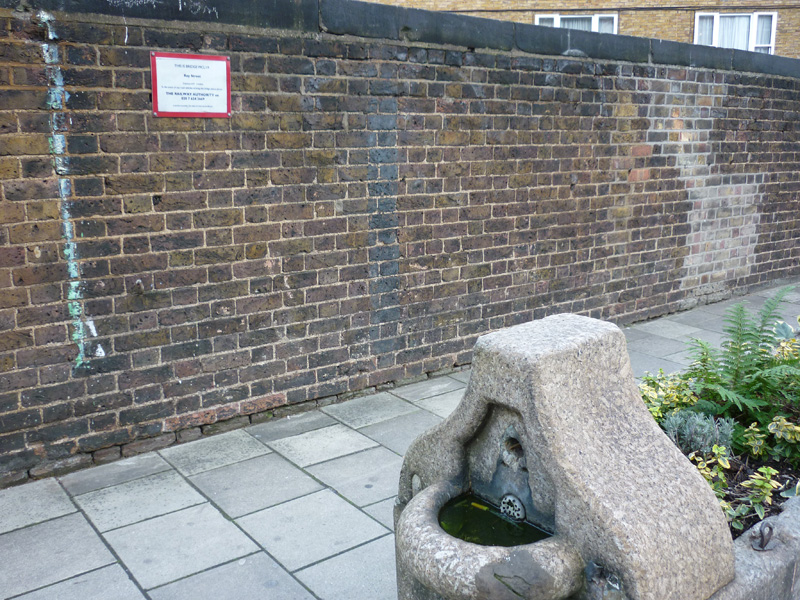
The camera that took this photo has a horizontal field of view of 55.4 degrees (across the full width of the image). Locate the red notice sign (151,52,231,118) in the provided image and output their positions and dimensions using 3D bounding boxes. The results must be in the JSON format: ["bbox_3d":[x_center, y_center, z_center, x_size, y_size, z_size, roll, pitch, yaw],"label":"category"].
[{"bbox_3d":[-0.821,-0.851,3.039,0.327,0.244,0.010,-9,16,-36],"label":"red notice sign"}]

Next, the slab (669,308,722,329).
[{"bbox_3d":[2.098,0.150,5.407,0.421,0.050,0.189,-11,18,-37],"label":"slab"}]

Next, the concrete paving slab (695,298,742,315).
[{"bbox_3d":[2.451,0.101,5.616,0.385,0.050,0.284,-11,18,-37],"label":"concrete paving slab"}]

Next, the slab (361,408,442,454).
[{"bbox_3d":[0.086,0.629,3.467,0.397,0.050,0.397,-11,18,-37],"label":"slab"}]

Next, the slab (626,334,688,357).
[{"bbox_3d":[1.620,0.308,4.774,0.405,0.050,0.302,-11,18,-37],"label":"slab"}]

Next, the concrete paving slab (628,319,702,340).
[{"bbox_3d":[1.818,0.218,5.134,0.357,0.050,0.276,-11,18,-37],"label":"concrete paving slab"}]

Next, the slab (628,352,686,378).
[{"bbox_3d":[1.403,0.405,4.390,0.417,0.050,0.396,-11,18,-37],"label":"slab"}]

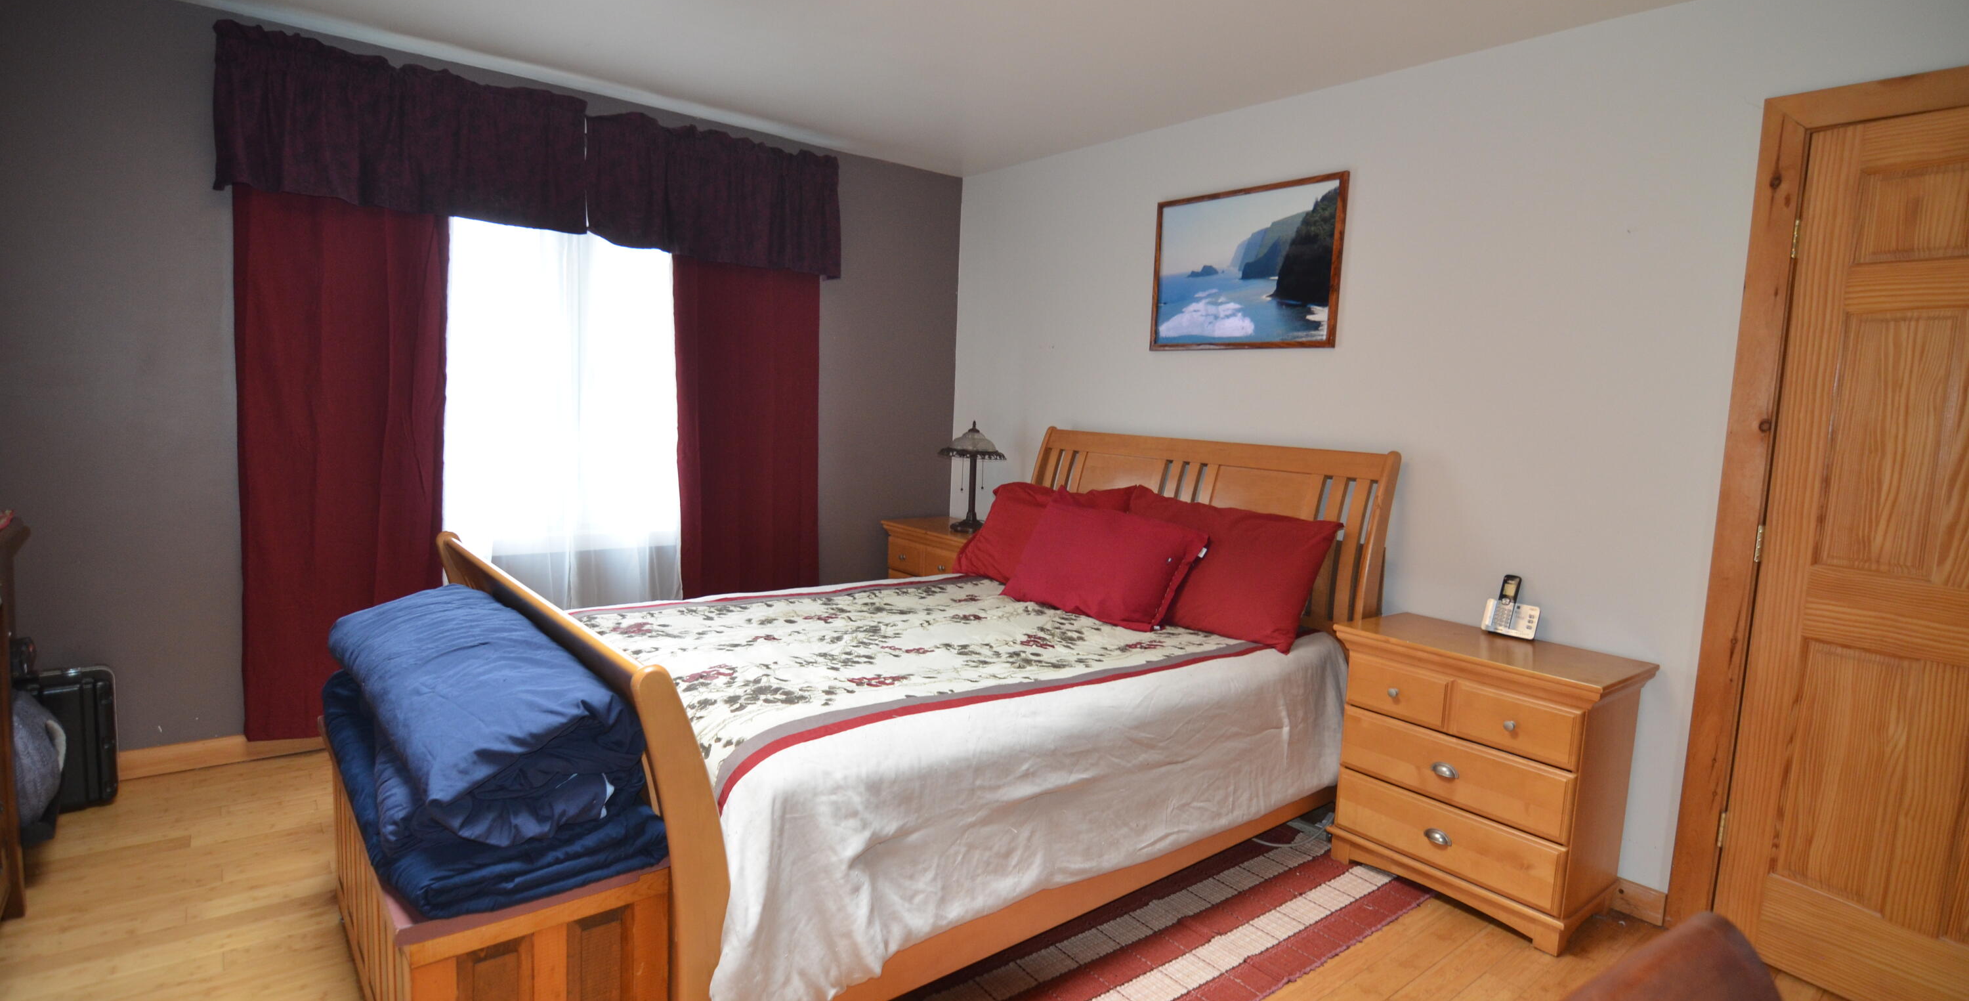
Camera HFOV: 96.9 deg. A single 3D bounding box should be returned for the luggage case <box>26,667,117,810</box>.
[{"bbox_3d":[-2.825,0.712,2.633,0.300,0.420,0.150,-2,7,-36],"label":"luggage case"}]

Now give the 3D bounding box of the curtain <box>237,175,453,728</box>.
[{"bbox_3d":[-2.187,-0.244,3.009,0.590,2.120,0.100,-2,7,-36],"label":"curtain"}]

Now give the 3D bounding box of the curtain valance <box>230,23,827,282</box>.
[{"bbox_3d":[-1.531,-1.249,3.343,2.140,0.520,0.130,-2,7,-36],"label":"curtain valance"}]

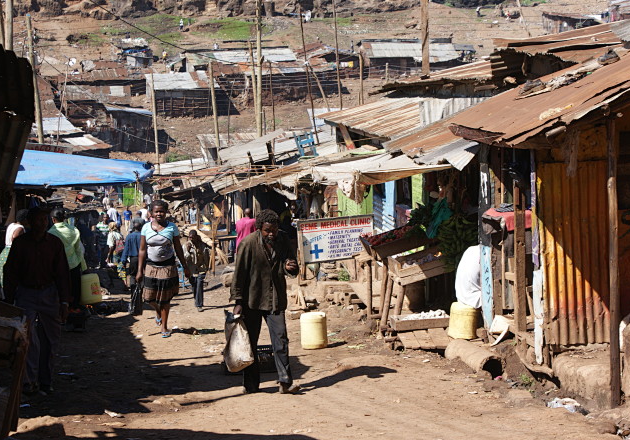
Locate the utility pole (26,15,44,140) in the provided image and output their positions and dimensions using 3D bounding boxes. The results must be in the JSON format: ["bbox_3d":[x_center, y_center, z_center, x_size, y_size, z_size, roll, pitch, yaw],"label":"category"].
[{"bbox_3d":[-9.550,-3.310,52.000,0.160,7.600,0.160,-6,1,0],"label":"utility pole"}]

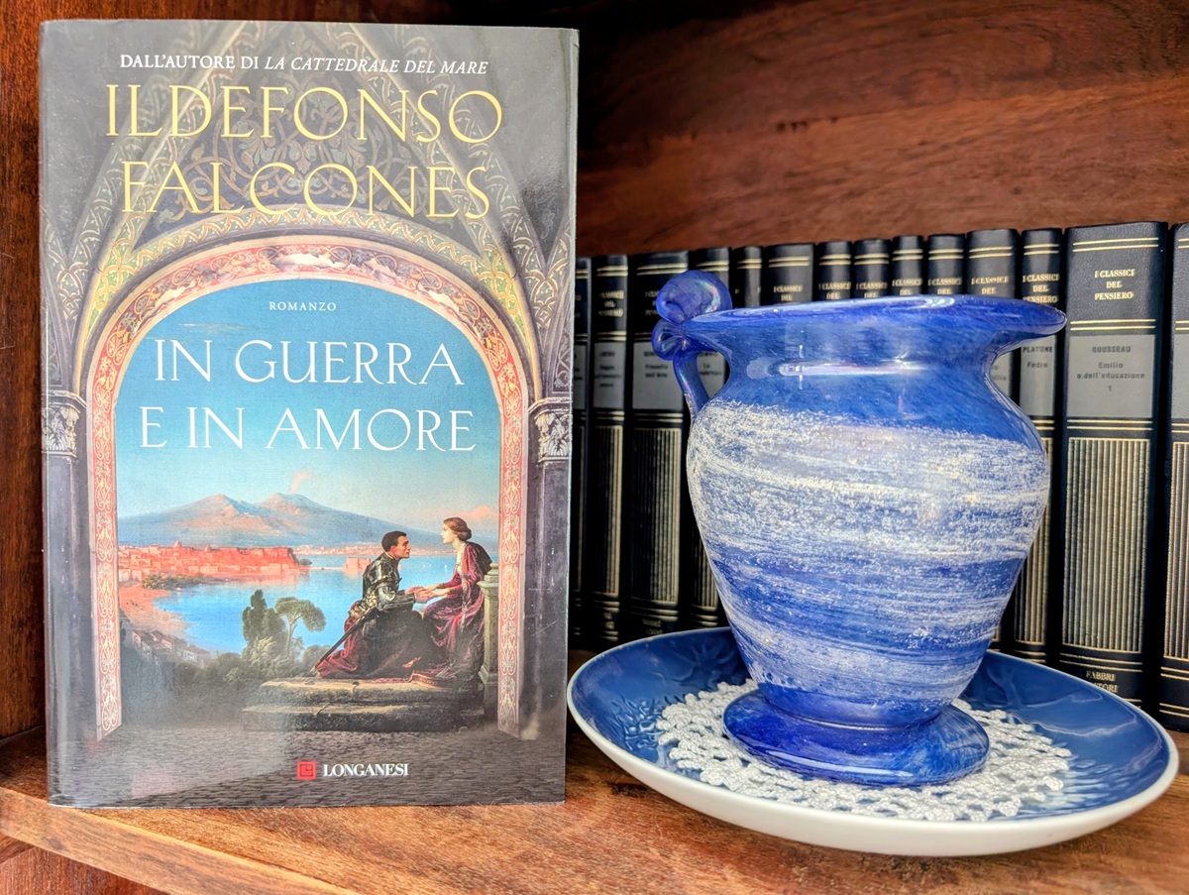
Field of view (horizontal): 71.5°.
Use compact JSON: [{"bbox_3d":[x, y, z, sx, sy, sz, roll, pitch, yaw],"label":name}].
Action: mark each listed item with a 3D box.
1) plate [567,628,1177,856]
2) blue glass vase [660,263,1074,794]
[{"bbox_3d":[0.081,0.091,0.273,0.180,0.022,0.180,0,2,0],"label":"plate"},{"bbox_3d":[0.079,0.015,0.277,0.137,0.154,0.117,2,2,33],"label":"blue glass vase"}]

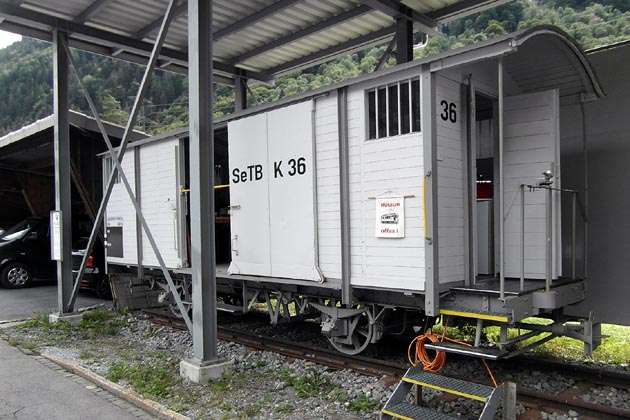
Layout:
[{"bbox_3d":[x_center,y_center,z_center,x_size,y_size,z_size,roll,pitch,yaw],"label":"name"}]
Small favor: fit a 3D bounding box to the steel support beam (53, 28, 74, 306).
[{"bbox_3d":[-4.389,-0.669,7.300,0.200,4.950,0.200,-2,-2,41],"label":"steel support beam"}]

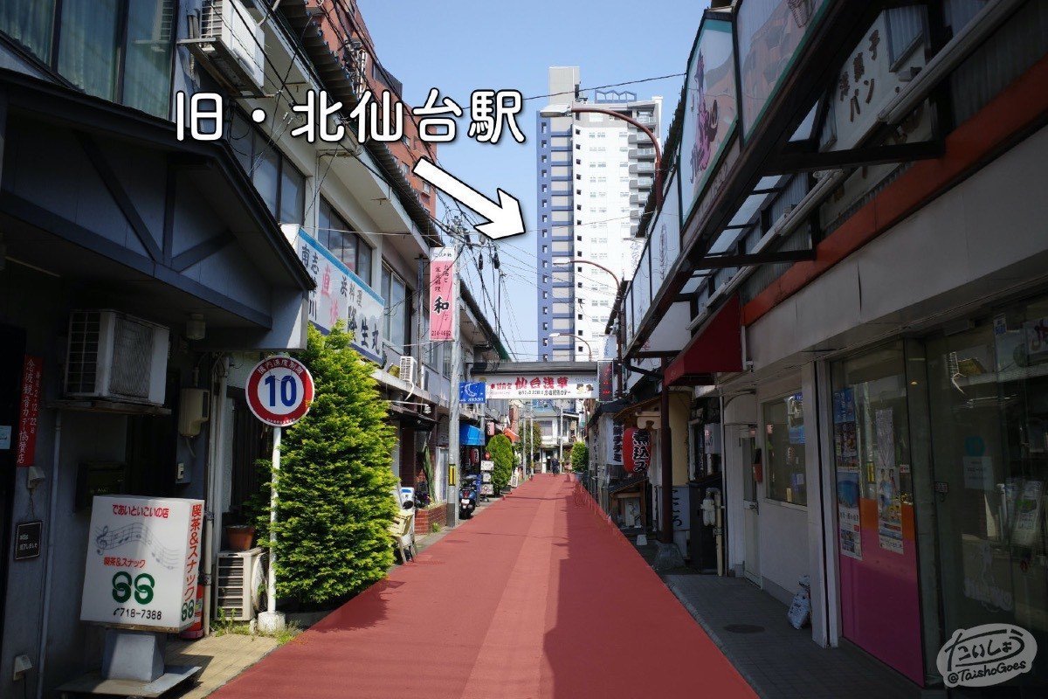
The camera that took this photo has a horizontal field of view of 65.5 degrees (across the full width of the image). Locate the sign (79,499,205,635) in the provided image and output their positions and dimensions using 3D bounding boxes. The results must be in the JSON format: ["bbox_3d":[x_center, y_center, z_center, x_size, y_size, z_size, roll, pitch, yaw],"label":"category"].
[{"bbox_3d":[-2.371,1.325,5.082,0.635,0.765,0.175,1,-7,7],"label":"sign"}]

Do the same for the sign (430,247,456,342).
[{"bbox_3d":[-1.728,-1.178,17.339,0.545,2.009,0.080,-1,-7,3],"label":"sign"}]

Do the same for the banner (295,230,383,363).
[{"bbox_3d":[-2.717,-0.595,12.205,0.200,1.190,4.724,-1,-7,3],"label":"banner"}]

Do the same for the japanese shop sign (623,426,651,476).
[{"bbox_3d":[2.057,1.838,14.803,0.494,0.883,0.494,1,-7,-8],"label":"japanese shop sign"}]

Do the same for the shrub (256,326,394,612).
[{"bbox_3d":[-2.117,1.151,8.891,1.481,2.917,1.500,-1,-7,3],"label":"shrub"}]

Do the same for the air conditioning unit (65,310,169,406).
[{"bbox_3d":[-2.801,0.079,5.664,0.290,0.560,0.770,-1,-7,3],"label":"air conditioning unit"}]

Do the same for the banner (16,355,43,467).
[{"bbox_3d":[-3.018,0.376,4.982,0.020,0.670,0.158,-1,-7,3],"label":"banner"}]

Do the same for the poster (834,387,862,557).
[{"bbox_3d":[2.692,1.024,6.783,0.020,1.380,0.480,-1,-7,3],"label":"poster"}]

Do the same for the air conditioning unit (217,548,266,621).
[{"bbox_3d":[-2.479,2.087,7.464,0.310,0.585,0.790,0,-7,3],"label":"air conditioning unit"}]

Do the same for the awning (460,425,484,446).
[{"bbox_3d":[-1.588,2.296,22.085,0.650,0.620,4.000,0,-7,3],"label":"awning"}]

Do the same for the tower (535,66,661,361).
[{"bbox_3d":[14.100,-15.533,164.186,23.500,76.500,22.000,0,-7,0],"label":"tower"}]

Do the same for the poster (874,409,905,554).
[{"bbox_3d":[2.649,0.944,5.915,0.020,1.020,0.418,-1,-7,3],"label":"poster"}]

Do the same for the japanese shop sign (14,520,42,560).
[{"bbox_3d":[-2.846,1.099,4.685,0.020,0.200,0.215,0,-7,3],"label":"japanese shop sign"}]

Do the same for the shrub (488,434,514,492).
[{"bbox_3d":[-0.923,4.393,31.477,1.020,2.280,1.020,0,-7,3],"label":"shrub"}]

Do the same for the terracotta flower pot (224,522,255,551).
[{"bbox_3d":[-2.529,1.681,7.280,0.270,0.210,0.270,0,-7,0],"label":"terracotta flower pot"}]

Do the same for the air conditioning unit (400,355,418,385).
[{"bbox_3d":[-2.632,0.486,18.698,0.280,0.560,0.750,0,-7,3],"label":"air conditioning unit"}]

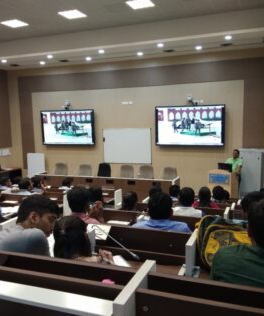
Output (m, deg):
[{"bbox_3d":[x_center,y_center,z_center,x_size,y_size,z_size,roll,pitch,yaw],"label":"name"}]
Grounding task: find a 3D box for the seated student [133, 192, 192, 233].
[{"bbox_3d":[0.296,0.871,3.045,0.500,1.220,0.700,1,8,22],"label":"seated student"}]

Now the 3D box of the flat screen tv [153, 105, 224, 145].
[{"bbox_3d":[1.656,-0.917,10.126,1.986,1.139,0.090,1,8,22],"label":"flat screen tv"}]

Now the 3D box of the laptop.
[{"bbox_3d":[2.212,0.243,8.330,0.360,0.220,0.270,4,9,36],"label":"laptop"}]

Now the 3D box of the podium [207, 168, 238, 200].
[{"bbox_3d":[2.136,0.909,8.376,0.580,1.240,0.500,3,9,34],"label":"podium"}]

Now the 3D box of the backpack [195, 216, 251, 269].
[{"bbox_3d":[0.628,0.568,2.360,0.350,0.410,0.200,-1,7,3],"label":"backpack"}]

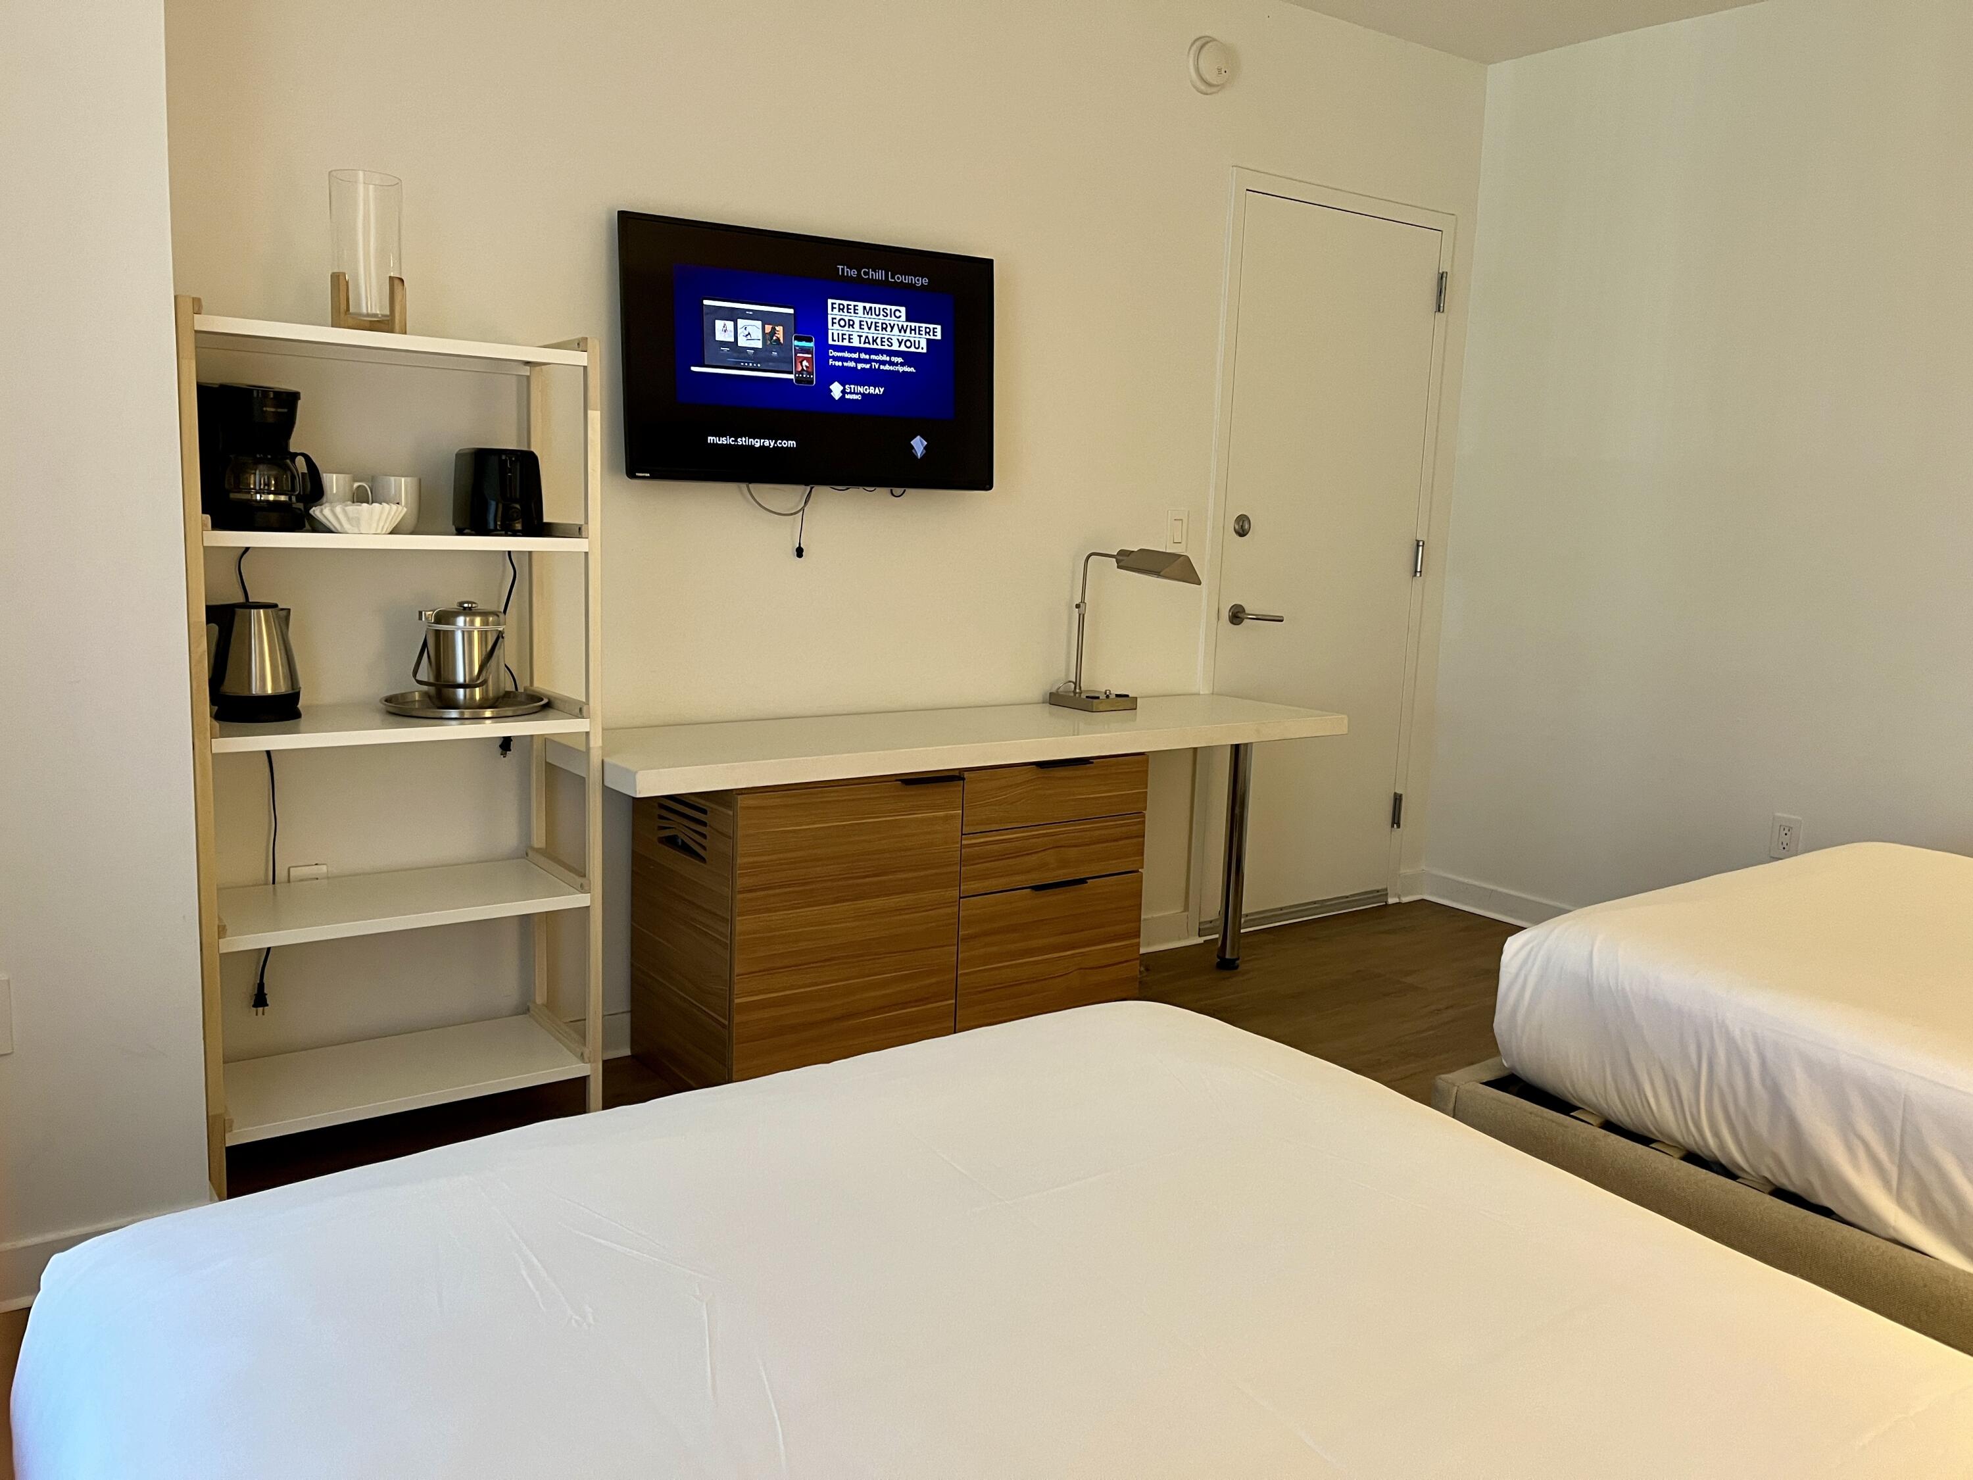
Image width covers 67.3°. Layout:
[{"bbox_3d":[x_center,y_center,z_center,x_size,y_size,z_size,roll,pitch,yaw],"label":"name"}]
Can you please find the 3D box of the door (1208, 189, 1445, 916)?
[{"bbox_3d":[1.000,-0.486,4.453,0.855,2.108,0.048,-4,11,-36],"label":"door"}]

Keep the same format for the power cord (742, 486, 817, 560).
[{"bbox_3d":[-0.450,-0.489,3.287,0.143,0.167,0.054,-4,11,-36],"label":"power cord"}]

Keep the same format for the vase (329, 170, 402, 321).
[{"bbox_3d":[-1.065,-0.842,2.543,0.123,0.239,0.123,-4,11,-36],"label":"vase"}]

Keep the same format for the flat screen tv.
[{"bbox_3d":[-0.379,-0.835,3.291,0.925,0.532,0.065,-5,10,-35],"label":"flat screen tv"}]

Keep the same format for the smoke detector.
[{"bbox_3d":[0.596,-1.768,3.875,0.141,0.141,0.045,-4,11,-36],"label":"smoke detector"}]

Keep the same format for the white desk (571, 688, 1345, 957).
[{"bbox_3d":[0.004,0.325,3.522,1.970,0.731,0.487,-4,11,-36],"label":"white desk"}]

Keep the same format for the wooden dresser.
[{"bbox_3d":[-0.208,0.365,3.354,1.045,0.684,0.496,-4,11,-36],"label":"wooden dresser"}]

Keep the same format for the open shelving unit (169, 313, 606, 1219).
[{"bbox_3d":[-1.094,0.019,2.703,0.674,1.498,0.359,-4,11,-36],"label":"open shelving unit"}]

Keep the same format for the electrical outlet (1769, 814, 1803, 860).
[{"bbox_3d":[2.147,0.265,3.980,0.009,0.120,0.074,-4,11,-36],"label":"electrical outlet"}]

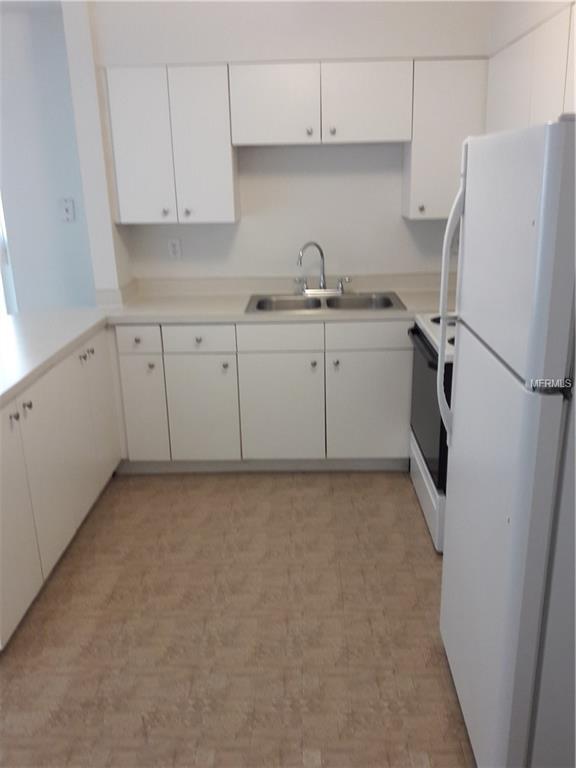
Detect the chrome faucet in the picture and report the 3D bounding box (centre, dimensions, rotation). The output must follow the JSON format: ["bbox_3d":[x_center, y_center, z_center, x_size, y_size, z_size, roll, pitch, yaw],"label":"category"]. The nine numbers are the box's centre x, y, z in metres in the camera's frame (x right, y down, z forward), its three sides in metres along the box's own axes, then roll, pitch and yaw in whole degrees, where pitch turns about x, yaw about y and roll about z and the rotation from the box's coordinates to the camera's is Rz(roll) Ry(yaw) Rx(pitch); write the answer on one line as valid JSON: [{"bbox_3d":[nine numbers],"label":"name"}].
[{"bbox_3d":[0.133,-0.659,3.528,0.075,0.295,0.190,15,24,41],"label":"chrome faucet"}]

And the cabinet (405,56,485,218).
[{"bbox_3d":[0.822,-1.279,3.304,0.370,0.760,0.290,-1,18,1],"label":"cabinet"}]

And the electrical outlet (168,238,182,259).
[{"bbox_3d":[-0.657,-0.791,3.626,0.073,0.115,0.013,-1,18,1],"label":"electrical outlet"}]

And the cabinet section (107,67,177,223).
[{"bbox_3d":[-0.738,-1.260,3.337,0.302,0.753,0.310,-1,18,1],"label":"cabinet section"}]

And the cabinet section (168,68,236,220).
[{"bbox_3d":[-0.434,-1.264,3.331,0.304,0.753,0.310,-1,18,1],"label":"cabinet section"}]

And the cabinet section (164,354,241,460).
[{"bbox_3d":[-0.446,0.048,3.554,0.385,0.613,0.500,-1,18,1],"label":"cabinet section"}]

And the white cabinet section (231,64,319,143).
[{"bbox_3d":[-0.057,-1.451,3.263,0.457,0.369,0.310,-1,18,1],"label":"white cabinet section"}]

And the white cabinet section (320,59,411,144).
[{"bbox_3d":[0.400,-1.457,3.254,0.457,0.369,0.310,-1,18,1],"label":"white cabinet section"}]

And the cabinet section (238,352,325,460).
[{"bbox_3d":[-0.025,0.043,3.546,0.457,0.613,0.500,-1,18,1],"label":"cabinet section"}]

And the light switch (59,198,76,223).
[{"bbox_3d":[-1.161,-0.912,3.266,0.076,0.116,0.014,-1,18,1],"label":"light switch"}]

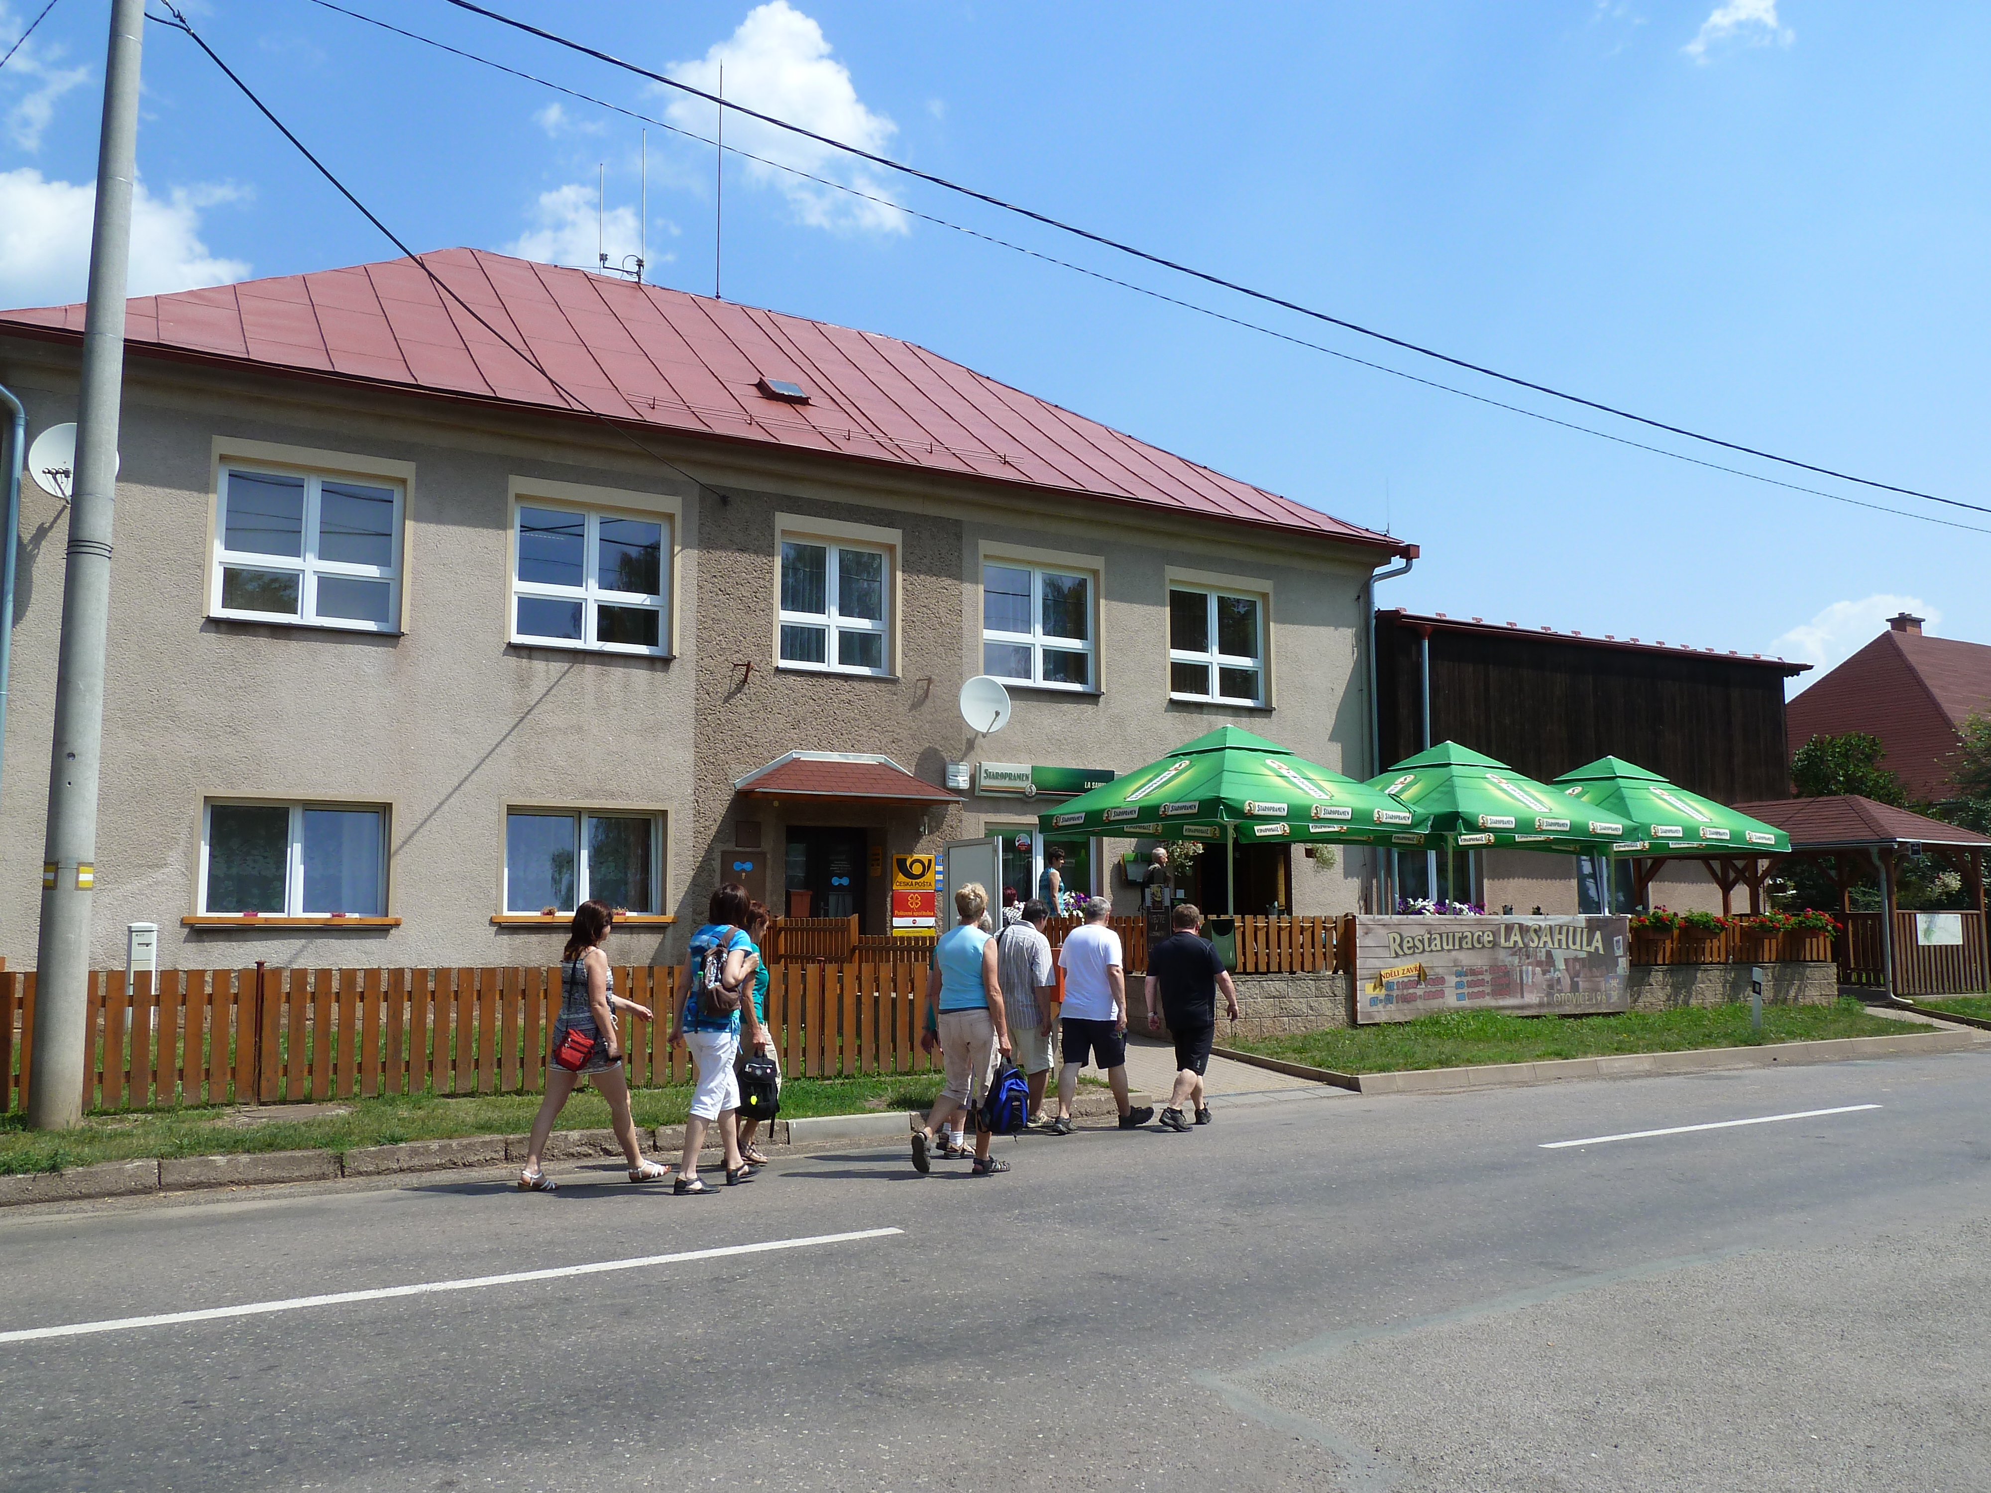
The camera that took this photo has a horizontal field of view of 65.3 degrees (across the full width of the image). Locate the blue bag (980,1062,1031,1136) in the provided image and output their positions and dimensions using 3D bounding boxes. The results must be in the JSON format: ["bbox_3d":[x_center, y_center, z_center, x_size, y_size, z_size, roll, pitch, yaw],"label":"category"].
[{"bbox_3d":[0.056,2.115,9.300,0.220,0.460,0.290,-3,-7,30],"label":"blue bag"}]

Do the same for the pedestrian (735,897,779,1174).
[{"bbox_3d":[-1.530,1.819,9.933,0.500,1.669,0.500,4,-7,-32],"label":"pedestrian"}]

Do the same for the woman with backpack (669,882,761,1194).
[{"bbox_3d":[-1.569,1.640,8.836,0.530,1.724,0.560,-5,-8,44],"label":"woman with backpack"}]

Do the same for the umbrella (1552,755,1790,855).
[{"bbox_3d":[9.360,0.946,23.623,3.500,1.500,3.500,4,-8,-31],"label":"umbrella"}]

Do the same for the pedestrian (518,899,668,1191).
[{"bbox_3d":[-2.328,1.697,8.909,0.820,1.620,0.500,3,-7,-25],"label":"pedestrian"}]

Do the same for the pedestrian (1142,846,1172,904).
[{"bbox_3d":[2.138,2.199,20.403,0.360,1.720,0.500,2,-7,-17],"label":"pedestrian"}]

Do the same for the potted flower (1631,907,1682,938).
[{"bbox_3d":[8.726,2.330,20.500,0.680,0.420,0.300,4,-7,-31],"label":"potted flower"}]

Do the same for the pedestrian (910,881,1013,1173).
[{"bbox_3d":[-0.186,1.687,9.336,0.530,1.731,0.620,-4,-7,36],"label":"pedestrian"}]

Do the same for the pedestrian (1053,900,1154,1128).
[{"bbox_3d":[0.801,1.981,11.536,0.580,1.724,0.650,-5,-7,40],"label":"pedestrian"}]

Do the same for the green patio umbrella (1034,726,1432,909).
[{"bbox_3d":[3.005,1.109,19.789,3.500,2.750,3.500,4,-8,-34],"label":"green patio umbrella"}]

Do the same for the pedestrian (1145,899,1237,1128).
[{"bbox_3d":[1.467,2.015,11.557,0.620,1.660,0.500,-4,-7,30],"label":"pedestrian"}]

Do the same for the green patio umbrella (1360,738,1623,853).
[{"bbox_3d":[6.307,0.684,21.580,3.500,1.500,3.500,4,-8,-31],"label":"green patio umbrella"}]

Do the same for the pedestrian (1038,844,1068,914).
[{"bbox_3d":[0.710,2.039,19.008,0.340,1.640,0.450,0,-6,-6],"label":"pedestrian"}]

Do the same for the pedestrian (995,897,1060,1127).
[{"bbox_3d":[0.259,2.023,11.936,0.550,1.731,0.480,-5,-8,44],"label":"pedestrian"}]

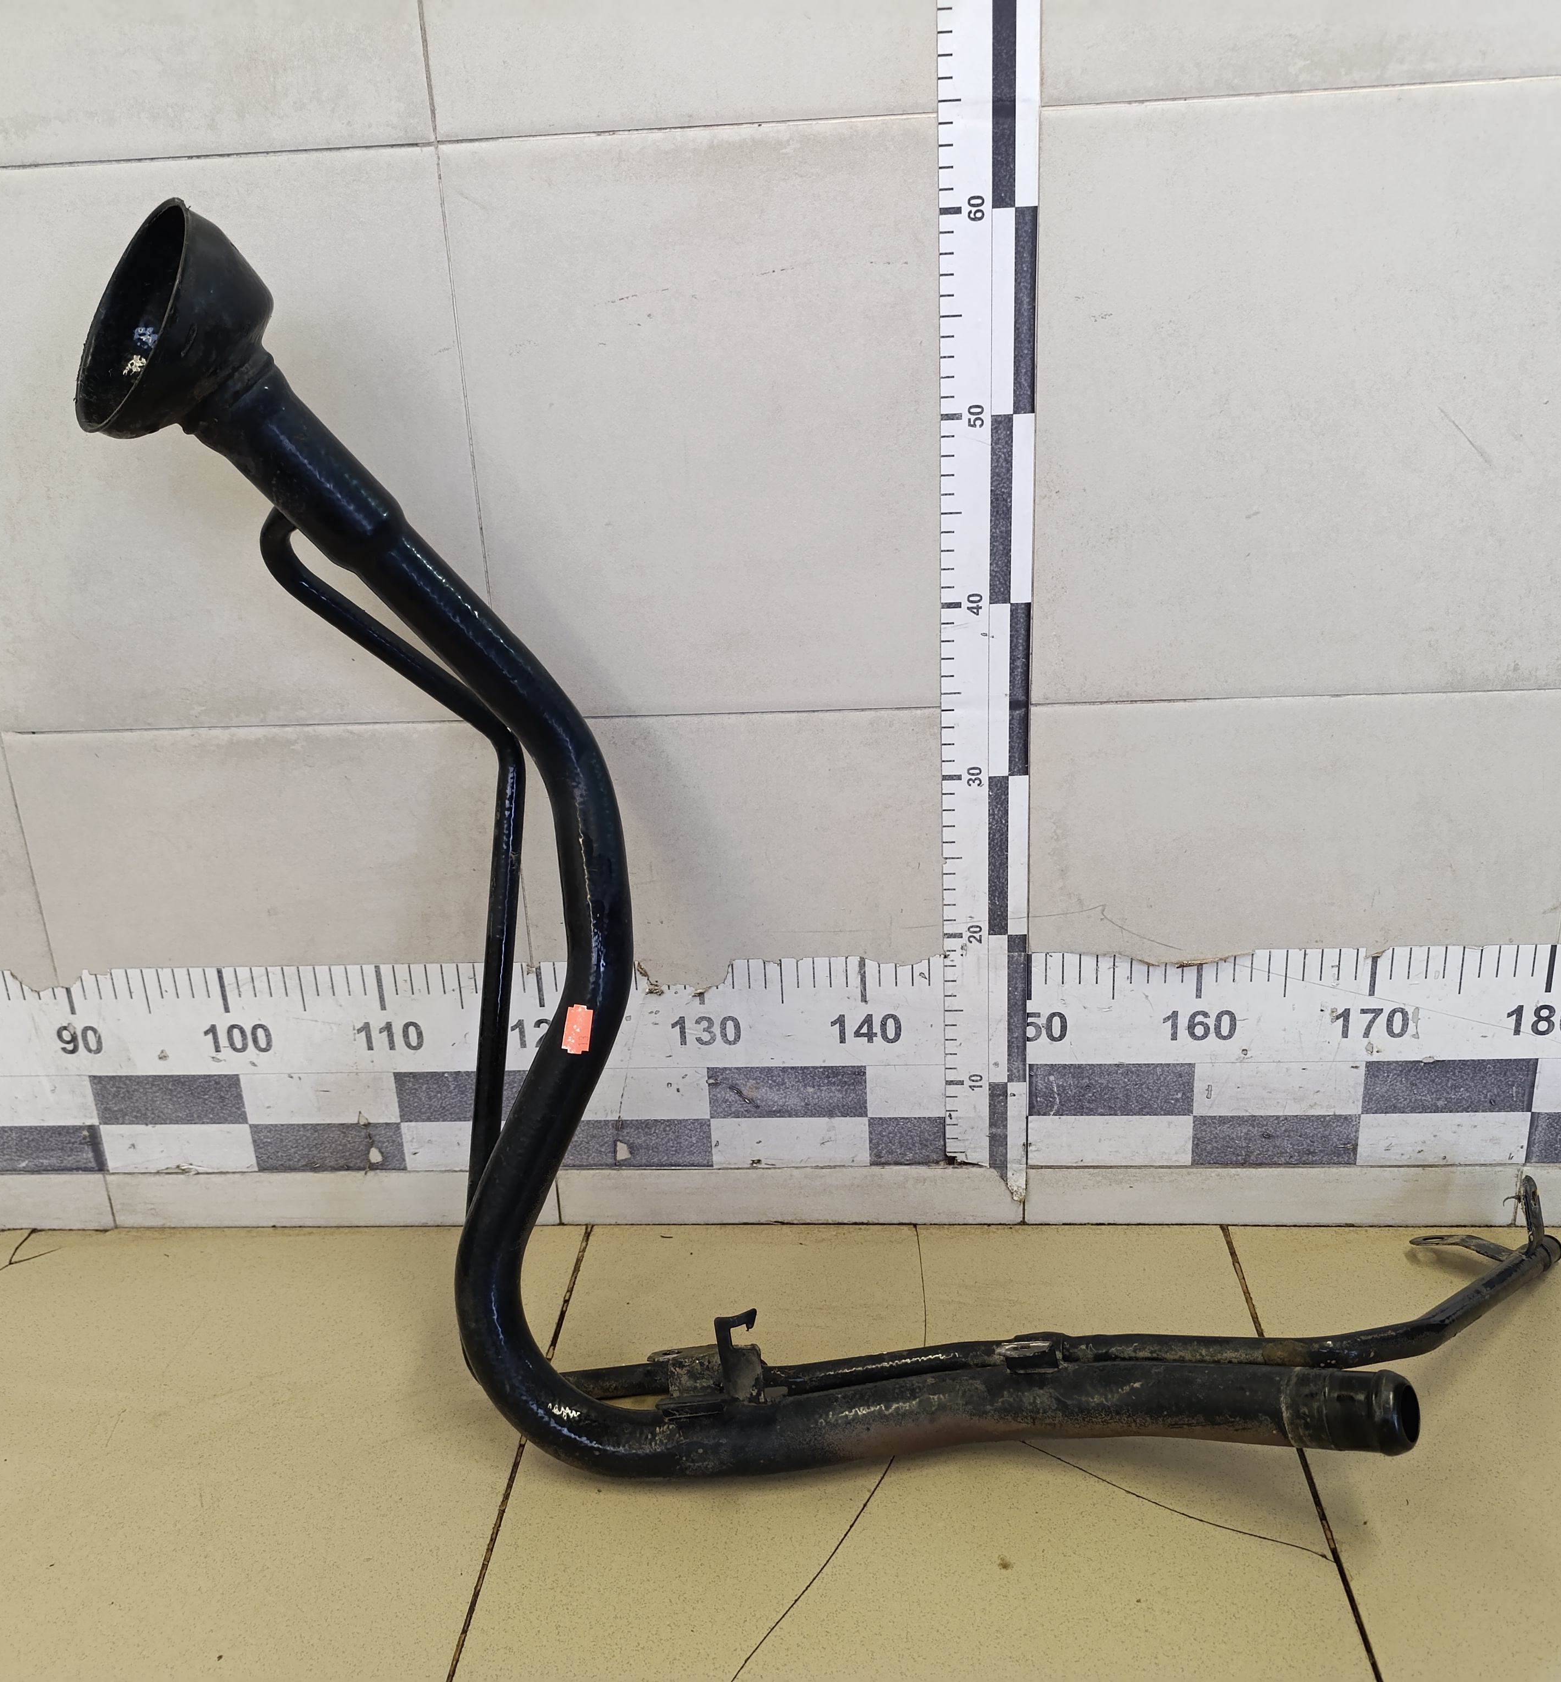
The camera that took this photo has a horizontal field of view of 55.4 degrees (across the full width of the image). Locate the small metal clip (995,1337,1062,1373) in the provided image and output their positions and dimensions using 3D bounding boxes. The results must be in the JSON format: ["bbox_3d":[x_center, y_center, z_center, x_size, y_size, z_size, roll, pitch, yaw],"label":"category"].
[{"bbox_3d":[0.127,0.264,0.762,0.034,0.015,0.016,-1,20,4],"label":"small metal clip"}]

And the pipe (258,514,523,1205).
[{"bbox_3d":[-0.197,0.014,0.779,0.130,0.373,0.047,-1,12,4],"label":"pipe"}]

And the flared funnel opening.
[{"bbox_3d":[-0.299,-0.252,0.755,0.066,0.122,0.122,19,1,-41],"label":"flared funnel opening"}]

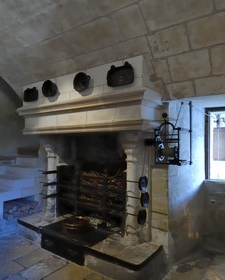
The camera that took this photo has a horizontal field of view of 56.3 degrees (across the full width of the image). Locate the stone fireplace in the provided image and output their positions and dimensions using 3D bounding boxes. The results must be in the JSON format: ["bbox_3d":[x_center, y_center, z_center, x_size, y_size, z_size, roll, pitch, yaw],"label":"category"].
[{"bbox_3d":[-0.515,0.220,3.510,2.680,2.460,0.740,0,-1,35],"label":"stone fireplace"}]

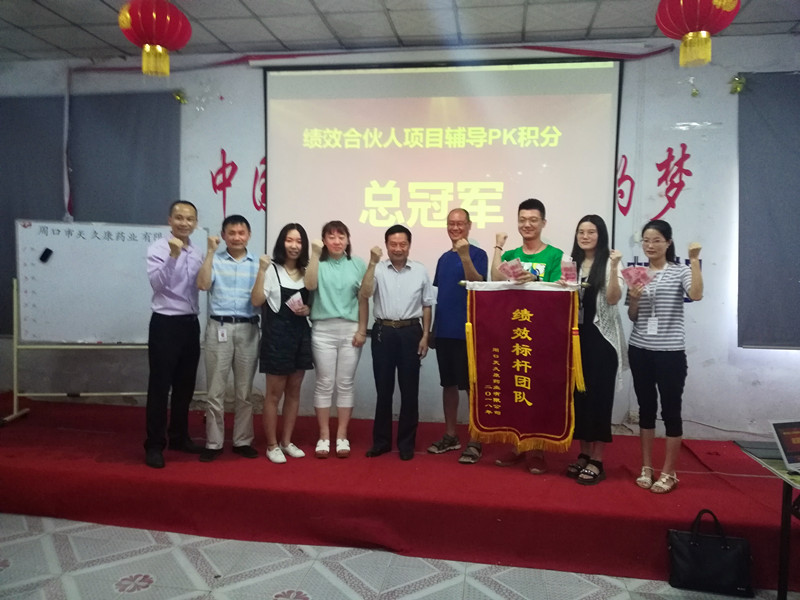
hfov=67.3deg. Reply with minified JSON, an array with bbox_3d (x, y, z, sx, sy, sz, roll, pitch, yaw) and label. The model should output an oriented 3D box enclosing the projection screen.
[{"bbox_3d":[0.274,-0.797,4.976,2.911,2.249,0.080,2,3,9],"label":"projection screen"}]

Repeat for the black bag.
[{"bbox_3d":[1.635,1.300,3.154,0.391,0.407,0.100,2,3,17],"label":"black bag"}]

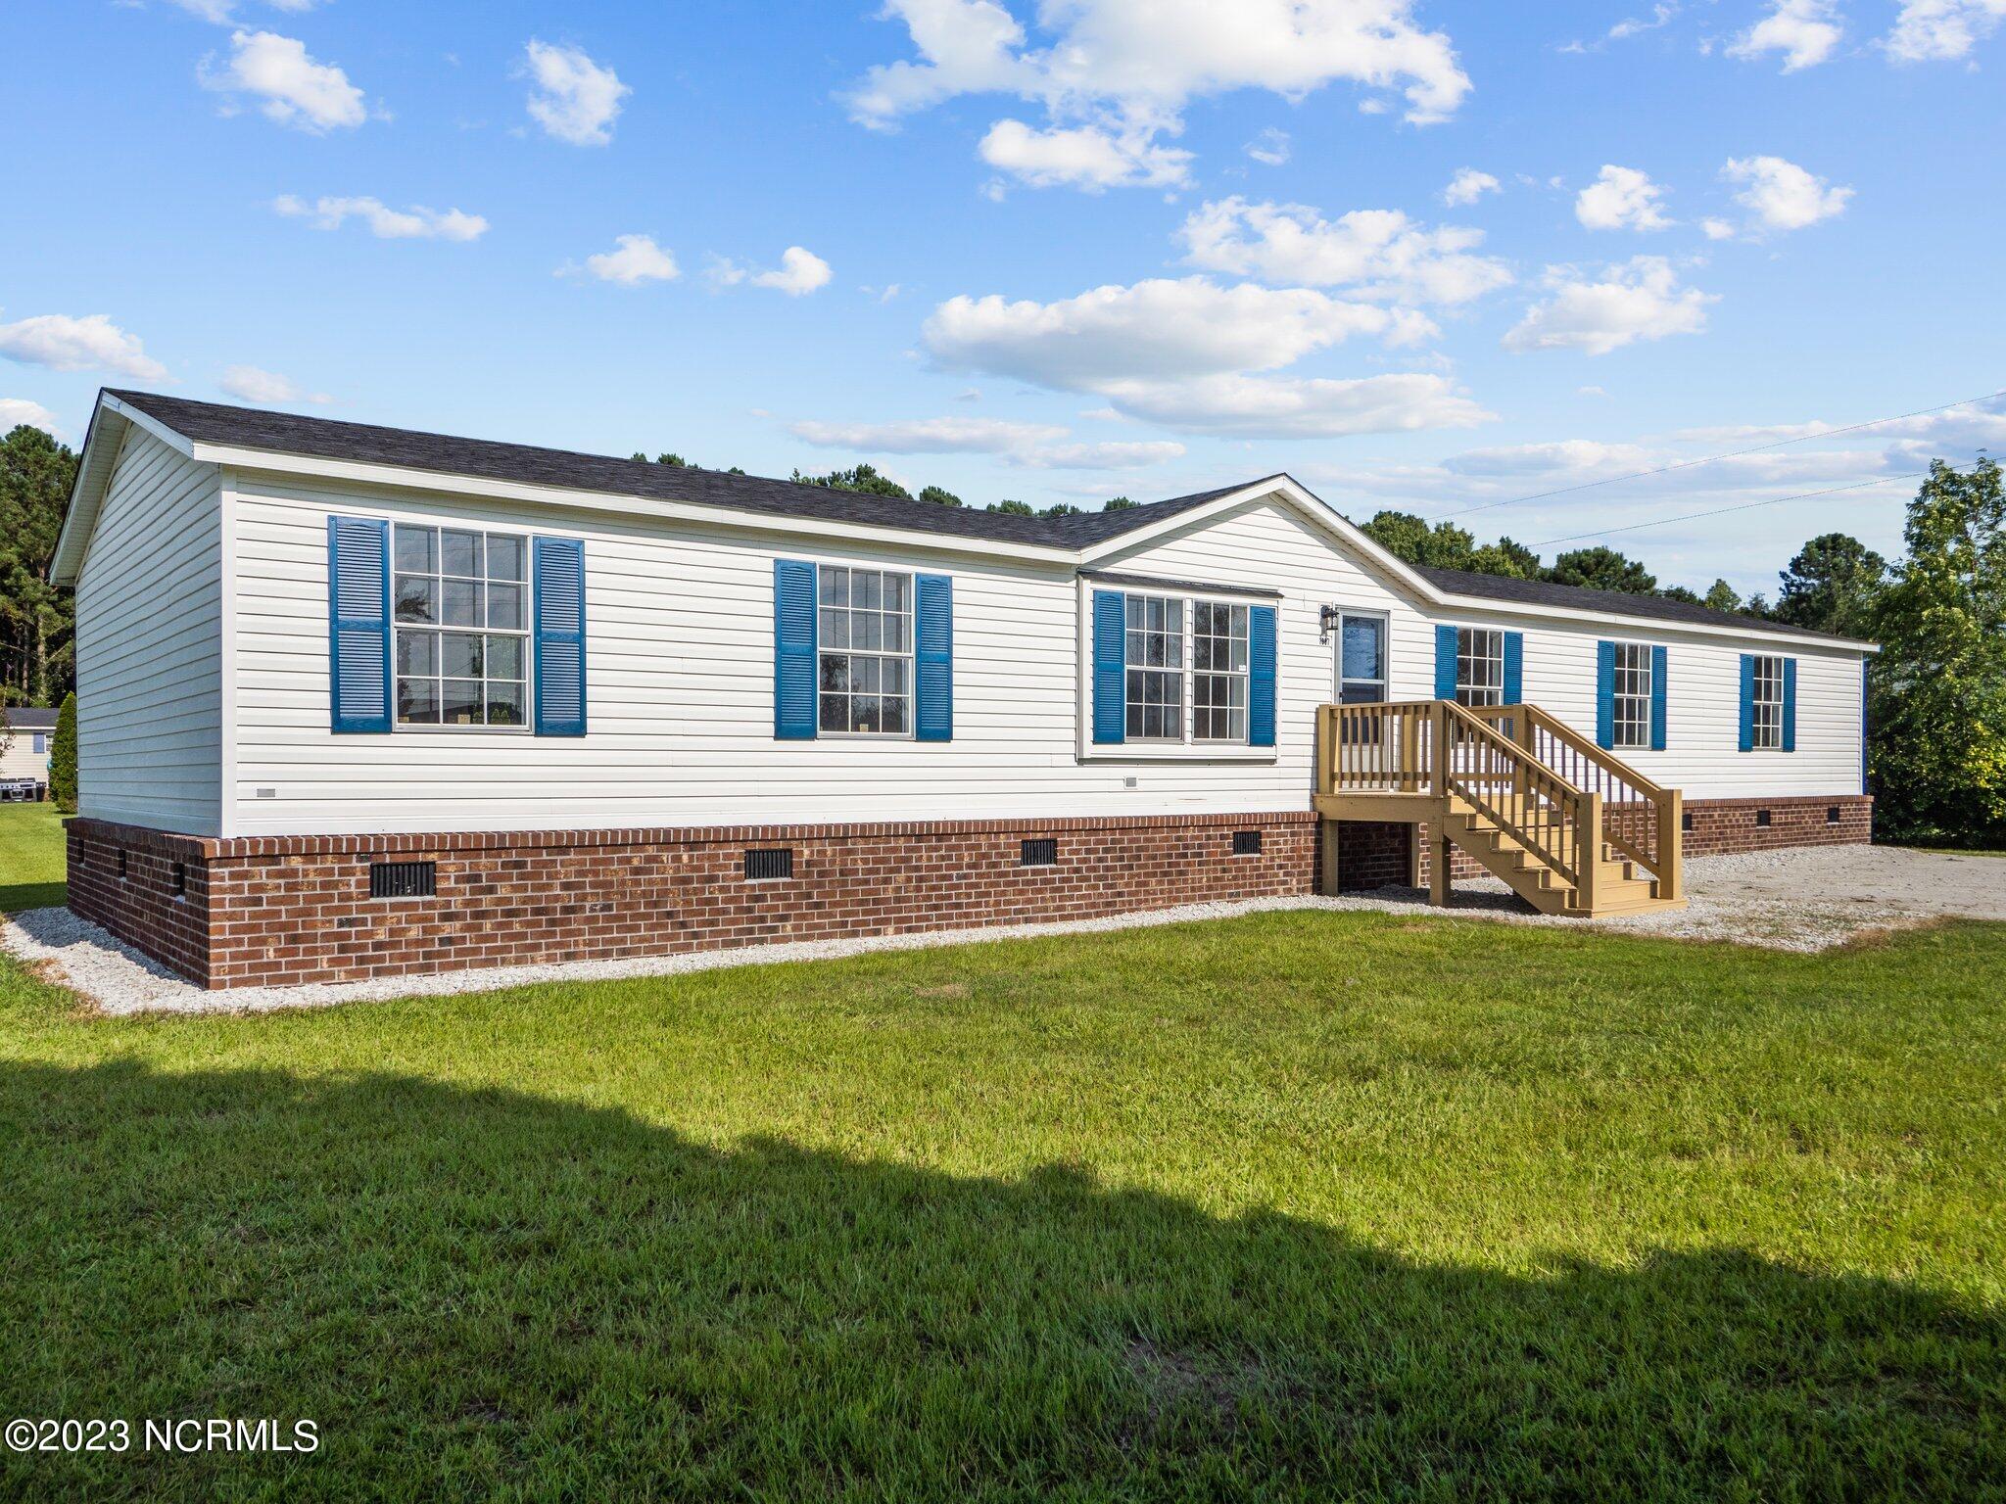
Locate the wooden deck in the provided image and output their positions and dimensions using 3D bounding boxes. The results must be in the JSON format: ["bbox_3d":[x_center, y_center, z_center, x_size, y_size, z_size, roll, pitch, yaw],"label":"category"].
[{"bbox_3d":[4.735,0.482,14.664,1.654,1.940,3.099,0,-1,-38],"label":"wooden deck"}]

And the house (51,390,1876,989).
[{"bbox_3d":[2.180,-0.619,19.075,23.479,4.358,7.400,0,-1,-38],"label":"house"}]

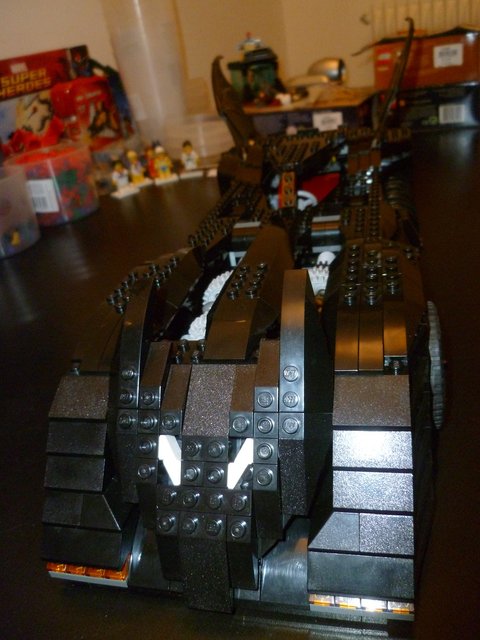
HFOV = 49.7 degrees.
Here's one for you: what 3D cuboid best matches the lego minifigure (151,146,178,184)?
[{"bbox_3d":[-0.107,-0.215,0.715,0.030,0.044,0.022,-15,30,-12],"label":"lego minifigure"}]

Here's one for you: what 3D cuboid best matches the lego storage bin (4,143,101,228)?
[{"bbox_3d":[-0.225,-0.166,0.630,0.099,0.073,0.099,-11,30,-6],"label":"lego storage bin"}]

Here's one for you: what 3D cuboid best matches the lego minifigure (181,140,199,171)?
[{"bbox_3d":[-0.071,-0.230,0.729,0.025,0.042,0.016,-9,30,-2],"label":"lego minifigure"}]

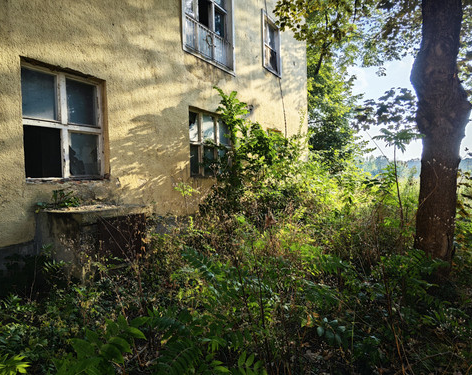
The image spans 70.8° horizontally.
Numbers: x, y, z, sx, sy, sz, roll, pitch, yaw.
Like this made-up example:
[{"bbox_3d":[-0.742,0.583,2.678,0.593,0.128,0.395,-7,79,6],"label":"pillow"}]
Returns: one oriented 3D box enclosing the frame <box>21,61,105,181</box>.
[{"bbox_3d":[-2.322,-0.816,4.471,0.120,1.410,1.210,0,3,28],"label":"frame"}]

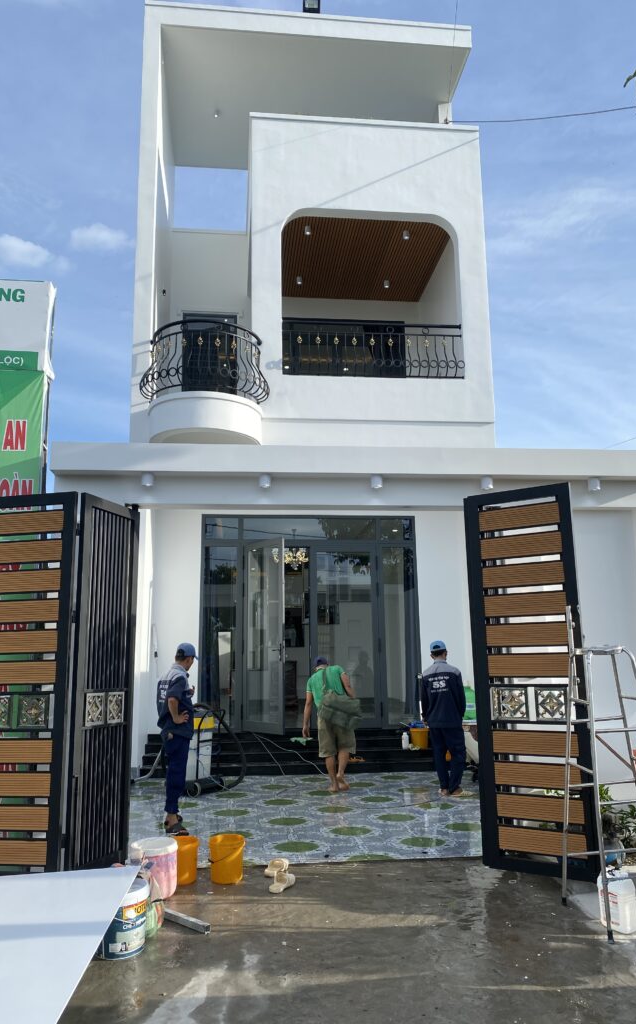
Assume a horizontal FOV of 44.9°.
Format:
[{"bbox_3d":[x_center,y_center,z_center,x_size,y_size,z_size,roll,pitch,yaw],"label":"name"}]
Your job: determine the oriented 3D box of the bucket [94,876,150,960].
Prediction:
[{"bbox_3d":[-1.041,2.181,4.127,0.288,0.328,0.288,0,-12,-7],"label":"bucket"}]

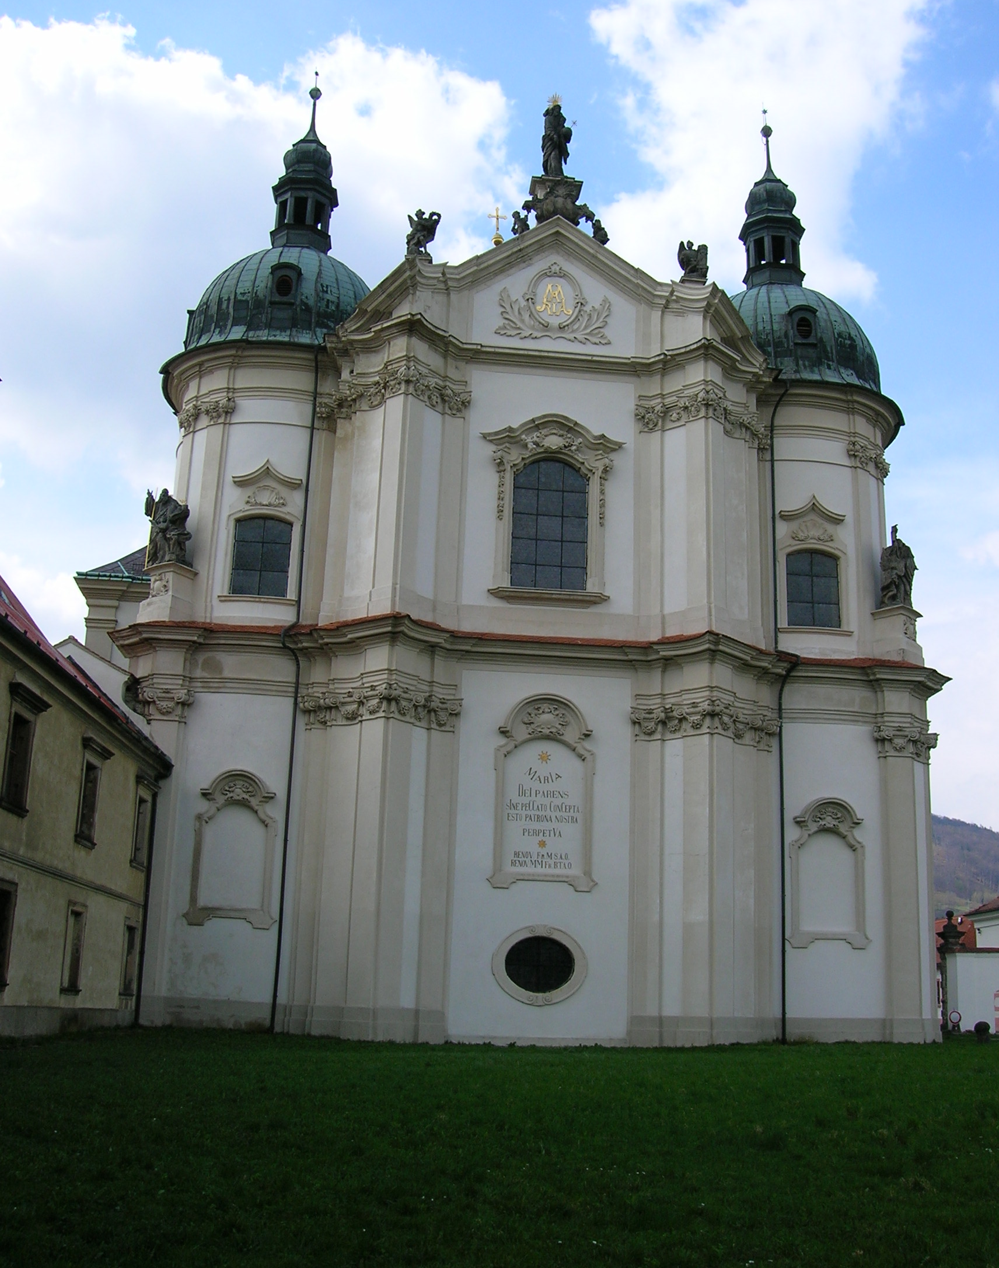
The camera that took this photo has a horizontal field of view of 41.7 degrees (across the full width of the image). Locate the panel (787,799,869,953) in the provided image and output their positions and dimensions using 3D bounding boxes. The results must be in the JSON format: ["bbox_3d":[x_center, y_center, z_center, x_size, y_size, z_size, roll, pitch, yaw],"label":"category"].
[{"bbox_3d":[9.209,6.671,36.666,2.350,4.175,0.350,1,-15,5],"label":"panel"}]

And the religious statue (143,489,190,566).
[{"bbox_3d":[-9.521,-3.056,37.630,1.280,2.353,1.000,-6,-17,27],"label":"religious statue"}]

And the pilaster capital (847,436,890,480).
[{"bbox_3d":[12.786,-5.902,45.557,0.936,1.123,2.496,-10,-20,38],"label":"pilaster capital"}]

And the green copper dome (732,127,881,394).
[{"bbox_3d":[10.410,-14.098,50.099,7.488,12.376,7.488,3,-16,-5],"label":"green copper dome"}]

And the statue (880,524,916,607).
[{"bbox_3d":[11.890,-2.057,39.119,1.080,2.573,1.000,14,-19,-36],"label":"statue"}]

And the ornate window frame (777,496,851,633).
[{"bbox_3d":[10.322,-2.298,43.218,2.496,4.680,0.468,4,-16,-8],"label":"ornate window frame"}]

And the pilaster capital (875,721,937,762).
[{"bbox_3d":[12.907,3.483,41.422,2.184,1.019,1.144,6,-16,-15],"label":"pilaster capital"}]

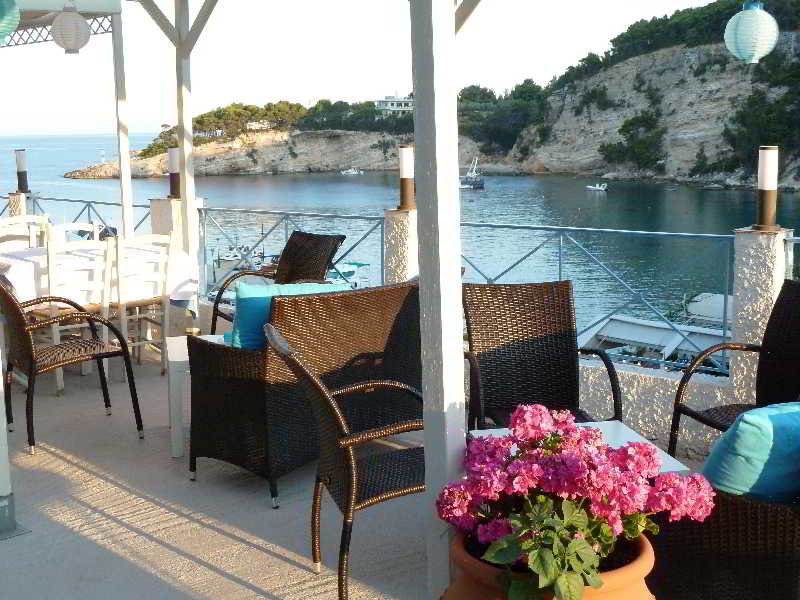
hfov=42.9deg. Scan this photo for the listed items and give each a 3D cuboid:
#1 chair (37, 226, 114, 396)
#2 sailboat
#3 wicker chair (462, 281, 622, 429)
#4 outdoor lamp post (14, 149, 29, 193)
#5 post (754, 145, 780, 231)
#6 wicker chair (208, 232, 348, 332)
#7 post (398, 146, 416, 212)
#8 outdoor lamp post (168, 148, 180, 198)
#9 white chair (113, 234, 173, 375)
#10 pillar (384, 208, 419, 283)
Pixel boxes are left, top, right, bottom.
[{"bbox_3d":[-2.079,0.083,6.334,0.410,0.920,0.450,-10,13,-40],"label":"chair"},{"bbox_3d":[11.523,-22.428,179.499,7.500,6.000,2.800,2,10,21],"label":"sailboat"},{"bbox_3d":[0.530,0.413,4.078,0.585,0.900,0.620,-2,10,-6],"label":"wicker chair"},{"bbox_3d":[-3.269,-1.115,8.804,0.120,0.368,0.120,7,13,42],"label":"outdoor lamp post"},{"bbox_3d":[1.619,-0.496,4.456,0.120,0.368,0.120,7,13,42],"label":"post"},{"bbox_3d":[-0.719,0.067,6.297,0.620,0.900,0.585,-10,13,-43],"label":"wicker chair"},{"bbox_3d":[0.051,-0.724,6.022,0.120,0.368,0.120,-1,10,0],"label":"post"},{"bbox_3d":[-1.680,-0.945,7.576,0.120,0.368,0.120,7,13,42],"label":"outdoor lamp post"},{"bbox_3d":[-1.780,0.031,6.601,0.410,0.920,0.450,-10,13,-40],"label":"white chair"},{"bbox_3d":[0.068,-0.013,6.142,0.200,1.073,0.200,7,13,42],"label":"pillar"}]

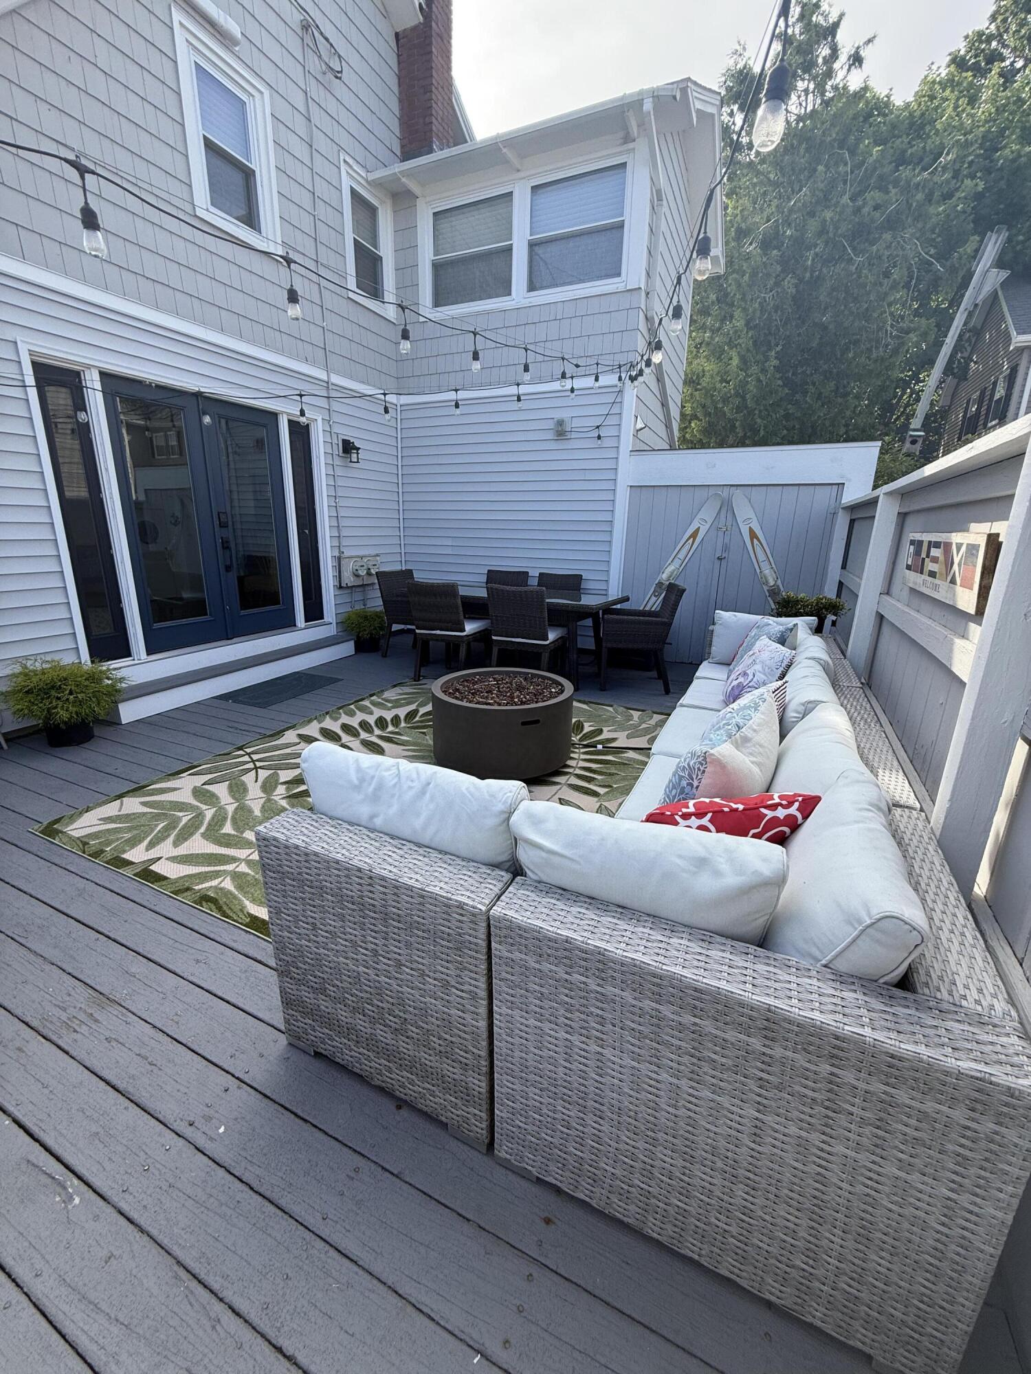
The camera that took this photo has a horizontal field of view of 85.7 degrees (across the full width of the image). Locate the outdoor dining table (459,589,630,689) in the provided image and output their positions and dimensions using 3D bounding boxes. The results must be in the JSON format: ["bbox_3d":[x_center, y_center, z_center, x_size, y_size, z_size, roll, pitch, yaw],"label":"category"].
[{"bbox_3d":[-0.028,-0.509,5.160,1.860,0.730,0.930,8,18,24],"label":"outdoor dining table"}]

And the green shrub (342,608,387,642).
[{"bbox_3d":[-1.665,-0.721,6.200,0.500,0.310,0.500,9,18,24],"label":"green shrub"}]

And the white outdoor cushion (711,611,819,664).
[{"bbox_3d":[1.683,-0.320,3.809,0.620,0.385,0.170,8,6,24],"label":"white outdoor cushion"}]

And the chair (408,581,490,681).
[{"bbox_3d":[-0.529,-0.487,4.803,0.500,0.875,0.640,8,18,24],"label":"chair"}]

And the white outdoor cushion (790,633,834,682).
[{"bbox_3d":[1.459,-0.051,2.811,0.180,0.400,0.620,21,22,20],"label":"white outdoor cushion"}]

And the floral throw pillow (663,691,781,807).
[{"bbox_3d":[0.767,0.247,1.978,0.440,0.410,0.180,-11,37,-36],"label":"floral throw pillow"}]

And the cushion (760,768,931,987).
[{"bbox_3d":[0.702,0.474,1.295,0.170,0.380,0.690,32,26,15],"label":"cushion"}]

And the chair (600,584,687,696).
[{"bbox_3d":[1.057,-0.437,4.717,0.640,0.875,0.580,4,16,11],"label":"chair"}]

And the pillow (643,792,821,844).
[{"bbox_3d":[0.437,0.408,1.328,0.440,0.410,0.140,-3,46,-14],"label":"pillow"}]

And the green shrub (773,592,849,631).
[{"bbox_3d":[2.245,-0.408,4.328,0.470,0.640,0.460,9,17,24],"label":"green shrub"}]

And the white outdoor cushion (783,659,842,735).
[{"bbox_3d":[1.297,0.107,2.538,0.170,0.390,0.670,30,25,16],"label":"white outdoor cushion"}]

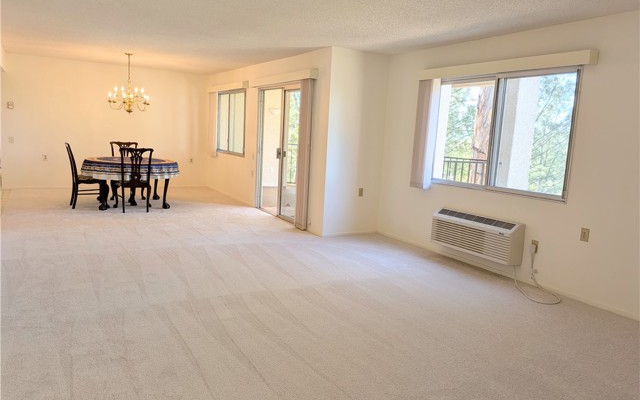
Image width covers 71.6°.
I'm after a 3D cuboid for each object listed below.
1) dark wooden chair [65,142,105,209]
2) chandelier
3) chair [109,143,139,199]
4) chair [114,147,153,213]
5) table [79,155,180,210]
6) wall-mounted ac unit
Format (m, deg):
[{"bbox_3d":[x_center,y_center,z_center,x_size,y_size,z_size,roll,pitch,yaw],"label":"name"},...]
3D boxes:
[{"bbox_3d":[-3.700,-0.383,7.073,0.571,0.980,0.532,-4,11,-39],"label":"dark wooden chair"},{"bbox_3d":[-3.070,-1.871,7.159,0.622,0.931,0.622,-1,10,-26],"label":"chandelier"},{"bbox_3d":[-3.513,-0.523,8.039,0.532,0.980,0.571,-1,10,-26],"label":"chair"},{"bbox_3d":[-2.906,-0.325,6.949,0.532,0.980,0.571,-1,10,-26],"label":"chair"},{"bbox_3d":[-3.161,-0.293,7.454,1.438,0.739,1.438,-1,10,-26],"label":"table"},{"bbox_3d":[1.656,0.376,4.801,0.205,0.410,1.055,-3,10,-32],"label":"wall-mounted ac unit"}]

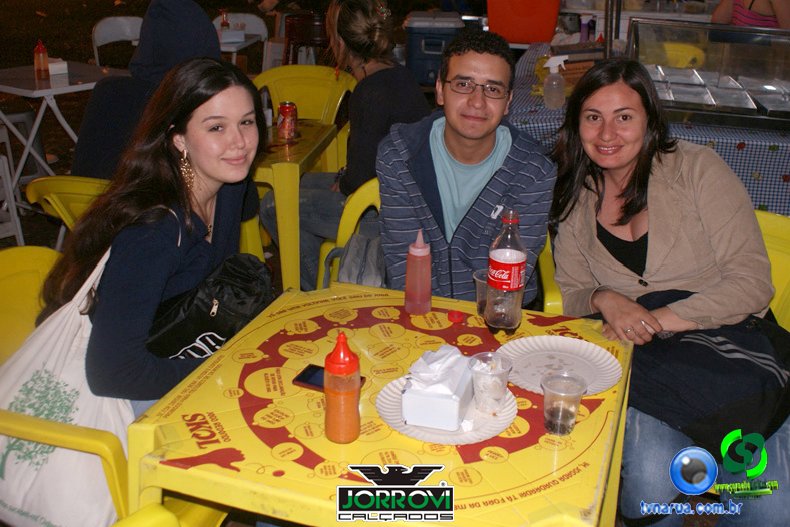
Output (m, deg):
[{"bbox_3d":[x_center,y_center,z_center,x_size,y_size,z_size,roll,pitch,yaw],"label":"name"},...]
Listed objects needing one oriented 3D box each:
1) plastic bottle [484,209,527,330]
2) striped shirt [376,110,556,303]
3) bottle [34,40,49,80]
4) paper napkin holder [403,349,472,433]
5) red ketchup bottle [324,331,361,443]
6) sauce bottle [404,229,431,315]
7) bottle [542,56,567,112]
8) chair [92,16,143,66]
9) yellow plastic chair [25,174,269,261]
[{"bbox_3d":[0.203,0.016,1.573,0.070,0.234,0.070,7,22,18],"label":"plastic bottle"},{"bbox_3d":[0.175,-0.110,2.090,0.460,0.570,0.310,5,22,11],"label":"striped shirt"},{"bbox_3d":[-1.690,-0.972,4.090,0.064,0.182,0.064,7,22,18],"label":"bottle"},{"bbox_3d":[0.072,0.186,1.320,0.085,0.080,0.120,7,22,18],"label":"paper napkin holder"},{"bbox_3d":[-0.077,0.176,1.247,0.053,0.168,0.053,0,21,0],"label":"red ketchup bottle"},{"bbox_3d":[0.047,0.012,1.672,0.051,0.166,0.051,7,22,18],"label":"sauce bottle"},{"bbox_3d":[0.658,-0.740,3.500,0.105,0.220,0.085,0,21,0],"label":"bottle"},{"bbox_3d":[-1.890,-1.285,5.980,0.450,0.800,0.480,-3,21,-7],"label":"chair"},{"bbox_3d":[-0.680,0.045,2.710,0.570,0.780,0.560,3,21,8],"label":"yellow plastic chair"}]

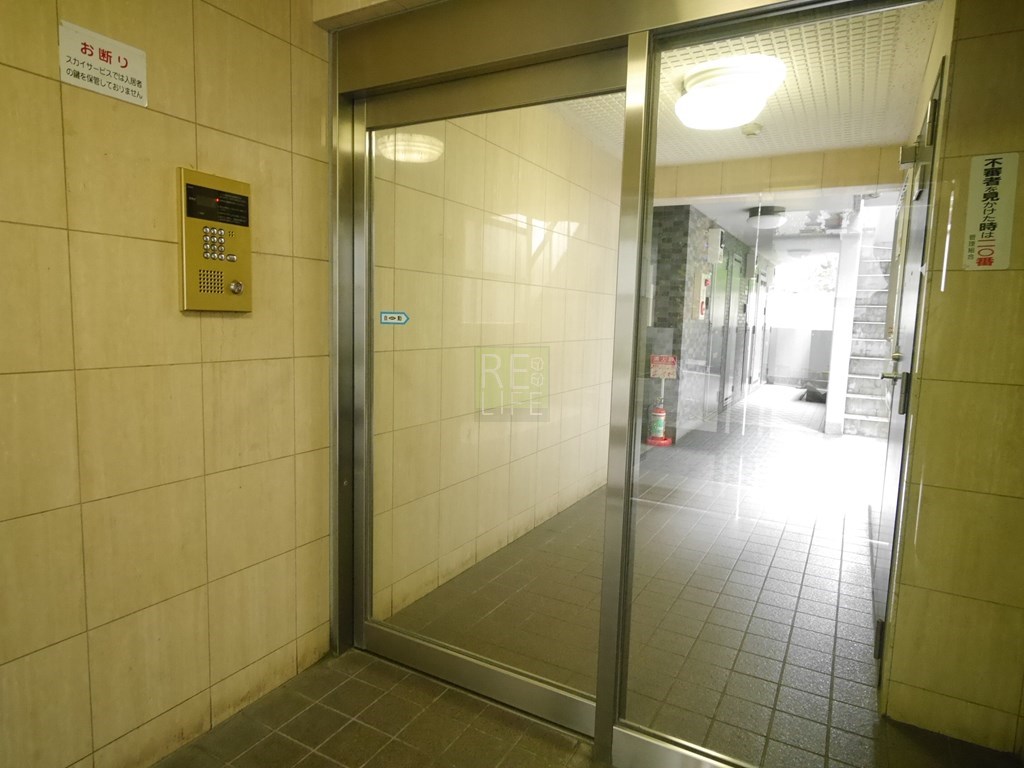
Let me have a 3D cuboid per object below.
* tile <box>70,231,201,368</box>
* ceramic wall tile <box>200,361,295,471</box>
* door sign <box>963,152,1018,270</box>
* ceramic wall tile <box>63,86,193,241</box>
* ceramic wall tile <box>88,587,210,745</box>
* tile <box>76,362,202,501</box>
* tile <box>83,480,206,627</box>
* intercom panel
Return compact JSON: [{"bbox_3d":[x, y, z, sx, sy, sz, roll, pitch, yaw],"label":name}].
[{"bbox_3d":[-0.885,-0.193,1.411,0.010,0.302,0.295,5,7,30],"label":"tile"},{"bbox_3d":[-0.747,0.084,1.698,0.010,0.302,0.295,5,7,30],"label":"ceramic wall tile"},{"bbox_3d":[1.267,-0.453,1.567,0.098,0.297,0.004,5,7,30],"label":"door sign"},{"bbox_3d":[-0.875,-0.493,1.378,0.010,0.302,0.295,5,7,30],"label":"ceramic wall tile"},{"bbox_3d":[-0.913,0.707,1.509,0.010,0.302,0.295,5,7,30],"label":"ceramic wall tile"},{"bbox_3d":[-0.894,0.107,1.444,0.010,0.302,0.295,5,7,30],"label":"tile"},{"bbox_3d":[-0.903,0.407,1.476,0.010,0.302,0.295,5,7,30],"label":"tile"},{"bbox_3d":[-0.773,-0.363,1.547,0.025,0.345,0.188,5,7,30],"label":"intercom panel"}]

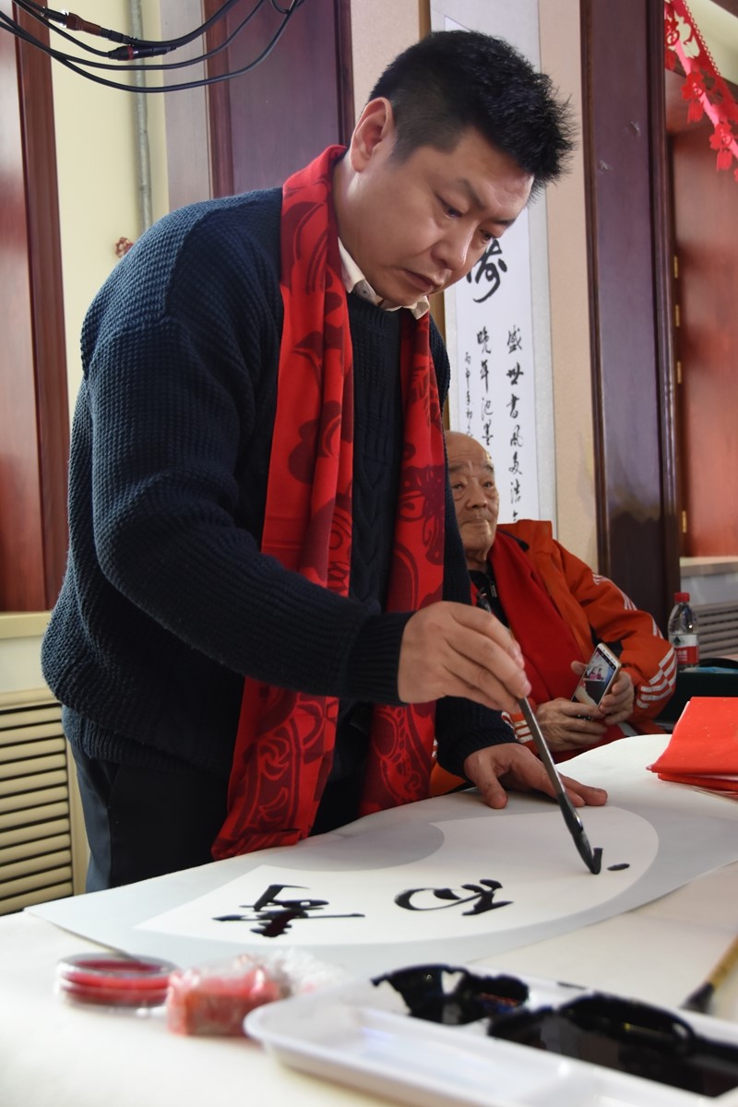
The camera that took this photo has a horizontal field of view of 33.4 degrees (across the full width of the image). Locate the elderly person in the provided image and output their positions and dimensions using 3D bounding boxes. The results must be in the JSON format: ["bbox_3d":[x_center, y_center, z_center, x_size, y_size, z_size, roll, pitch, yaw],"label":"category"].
[{"bbox_3d":[0.280,0.370,2.220,0.620,1.200,0.750,-3,2,-20],"label":"elderly person"}]

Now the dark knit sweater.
[{"bbox_3d":[-0.085,-0.055,1.200,0.410,0.570,0.510,0,3,45],"label":"dark knit sweater"}]

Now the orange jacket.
[{"bbox_3d":[0.290,0.220,2.280,0.600,0.560,0.460,-3,2,-20],"label":"orange jacket"}]

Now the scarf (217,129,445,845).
[{"bbox_3d":[-0.037,-0.045,1.160,0.210,0.640,0.270,0,3,45],"label":"scarf"}]

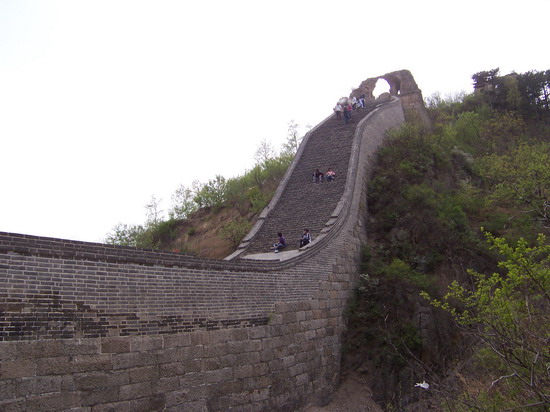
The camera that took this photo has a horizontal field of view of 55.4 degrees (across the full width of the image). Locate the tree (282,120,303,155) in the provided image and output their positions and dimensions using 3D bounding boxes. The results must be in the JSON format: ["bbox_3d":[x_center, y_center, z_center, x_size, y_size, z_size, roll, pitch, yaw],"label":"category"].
[{"bbox_3d":[1.469,-5.667,44.000,1.700,3.100,1.700,0,-10,0],"label":"tree"}]

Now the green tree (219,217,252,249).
[{"bbox_3d":[-2.148,1.441,28.500,1.800,1.800,1.800,0,-10,0],"label":"green tree"}]

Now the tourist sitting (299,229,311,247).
[{"bbox_3d":[1.426,1.543,24.500,0.700,0.930,0.520,8,-13,-39],"label":"tourist sitting"}]

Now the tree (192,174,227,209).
[{"bbox_3d":[-4.624,-1.024,37.000,2.400,2.400,2.300,0,-10,0],"label":"tree"}]

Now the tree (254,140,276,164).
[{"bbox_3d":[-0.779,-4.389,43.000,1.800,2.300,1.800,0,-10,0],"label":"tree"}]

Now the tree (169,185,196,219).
[{"bbox_3d":[-6.354,-0.309,36.000,2.000,2.400,1.900,0,-10,0],"label":"tree"}]

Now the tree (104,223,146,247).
[{"bbox_3d":[-9.699,1.979,34.000,2.700,2.000,2.400,0,-10,0],"label":"tree"}]

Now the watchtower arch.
[{"bbox_3d":[13.545,-12.599,62.000,9.000,7.200,5.500,-3,-10,17],"label":"watchtower arch"}]

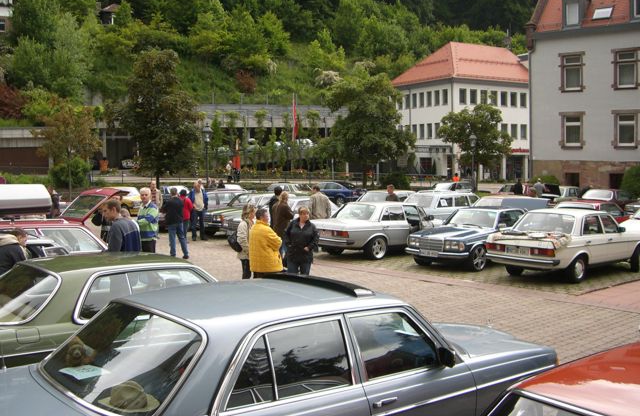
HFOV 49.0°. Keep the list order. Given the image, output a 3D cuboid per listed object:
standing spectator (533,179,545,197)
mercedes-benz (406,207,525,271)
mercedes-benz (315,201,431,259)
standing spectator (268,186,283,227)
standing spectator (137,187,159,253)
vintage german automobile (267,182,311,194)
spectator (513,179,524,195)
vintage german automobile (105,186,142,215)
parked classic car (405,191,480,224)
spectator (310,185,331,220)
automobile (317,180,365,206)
[{"bbox_3d":[10.460,-0.543,33.555,0.520,1.750,0.350,2,4,21],"label":"standing spectator"},{"bbox_3d":[4.174,0.647,17.497,4.640,1.380,1.790,-4,5,-42],"label":"mercedes-benz"},{"bbox_3d":[1.943,0.528,19.372,4.720,1.410,1.790,-3,5,-38],"label":"mercedes-benz"},{"bbox_3d":[-1.102,0.358,17.800,0.520,1.790,0.360,1,3,12],"label":"standing spectator"},{"bbox_3d":[-3.223,0.530,13.157,0.520,1.820,0.360,3,4,36],"label":"standing spectator"},{"bbox_3d":[-1.804,-0.652,38.334,4.650,1.430,1.780,2,4,36],"label":"vintage german automobile"},{"bbox_3d":[9.741,-0.556,34.555,0.500,1.750,0.330,1,4,11],"label":"spectator"},{"bbox_3d":[-9.900,-0.338,35.232,4.500,1.420,1.760,3,5,43],"label":"vintage german automobile"},{"bbox_3d":[5.350,0.084,26.943,4.720,1.470,1.790,-3,4,-38],"label":"parked classic car"},{"bbox_3d":[0.022,0.286,20.058,0.580,1.830,0.360,-1,4,-17],"label":"spectator"},{"bbox_3d":[0.595,-0.754,40.032,4.450,1.390,1.730,2,4,32],"label":"automobile"}]

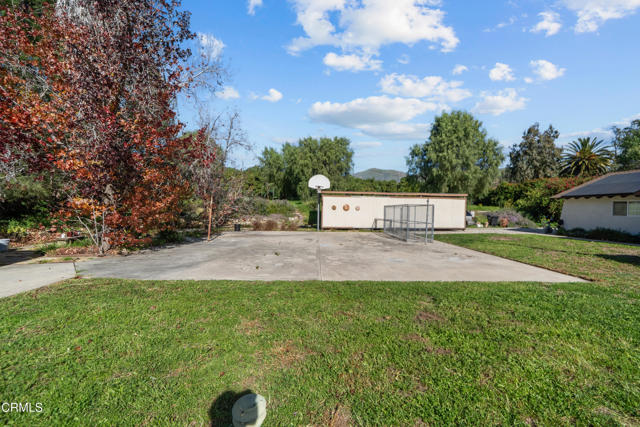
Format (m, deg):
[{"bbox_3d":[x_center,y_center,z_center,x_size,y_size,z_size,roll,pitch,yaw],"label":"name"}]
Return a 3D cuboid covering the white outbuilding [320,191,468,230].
[{"bbox_3d":[5.800,-0.130,21.000,11.800,2.900,3.200,1,1,-6],"label":"white outbuilding"}]

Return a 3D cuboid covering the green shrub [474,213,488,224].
[{"bbox_3d":[15.500,0.520,23.900,1.150,1.150,1.100,1,1,0],"label":"green shrub"}]

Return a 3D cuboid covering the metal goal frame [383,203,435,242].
[{"bbox_3d":[4.900,0.460,14.200,1.320,1.770,4.350,1,1,1],"label":"metal goal frame"}]

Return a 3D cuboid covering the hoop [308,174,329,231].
[{"bbox_3d":[-0.040,-0.700,17.100,1.450,3.850,1.200,1,1,0],"label":"hoop"}]

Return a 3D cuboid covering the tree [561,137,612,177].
[{"bbox_3d":[40.700,-5.100,38.000,5.600,13.200,5.600,1,1,0],"label":"tree"}]

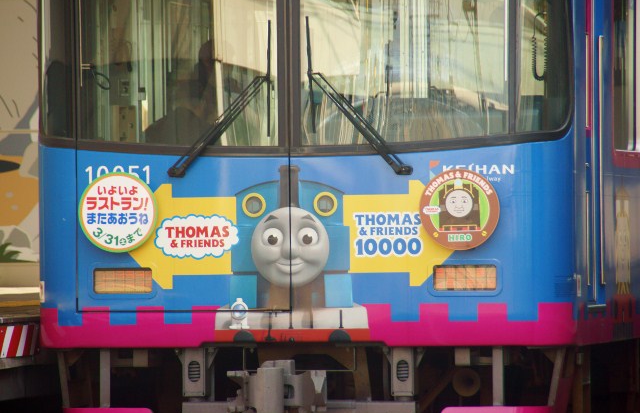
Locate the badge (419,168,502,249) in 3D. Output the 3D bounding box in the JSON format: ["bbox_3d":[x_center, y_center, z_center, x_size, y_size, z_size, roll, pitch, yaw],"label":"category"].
[{"bbox_3d":[0.682,0.019,26.000,0.395,0.395,0.030,0,0,9],"label":"badge"}]

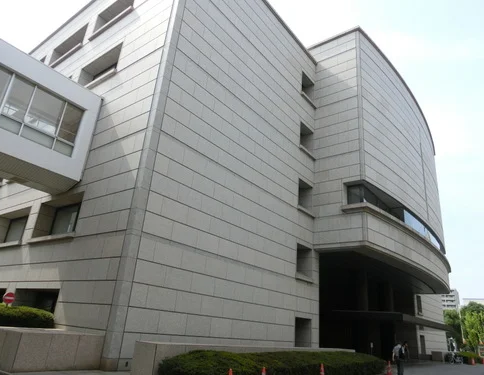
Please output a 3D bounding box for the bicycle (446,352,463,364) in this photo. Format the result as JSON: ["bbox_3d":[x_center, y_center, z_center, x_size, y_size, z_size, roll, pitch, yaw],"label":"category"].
[{"bbox_3d":[20.996,16.887,35.621,1.650,1.020,0.550,10,-22,-13],"label":"bicycle"}]

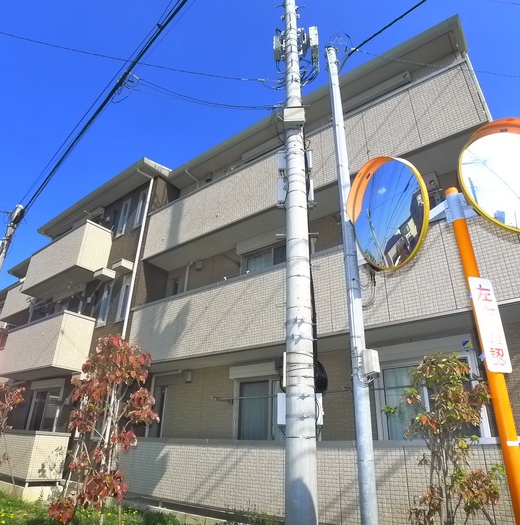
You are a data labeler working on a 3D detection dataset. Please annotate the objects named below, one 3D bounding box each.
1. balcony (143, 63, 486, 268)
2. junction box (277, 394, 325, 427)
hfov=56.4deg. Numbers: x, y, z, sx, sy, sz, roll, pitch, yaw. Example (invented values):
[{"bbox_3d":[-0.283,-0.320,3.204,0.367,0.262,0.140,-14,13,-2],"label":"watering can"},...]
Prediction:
[{"bbox_3d":[0.584,-1.454,10.043,7.934,1.258,1.129,-17,-29,36],"label":"balcony"},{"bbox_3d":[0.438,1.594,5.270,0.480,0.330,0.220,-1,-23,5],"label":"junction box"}]

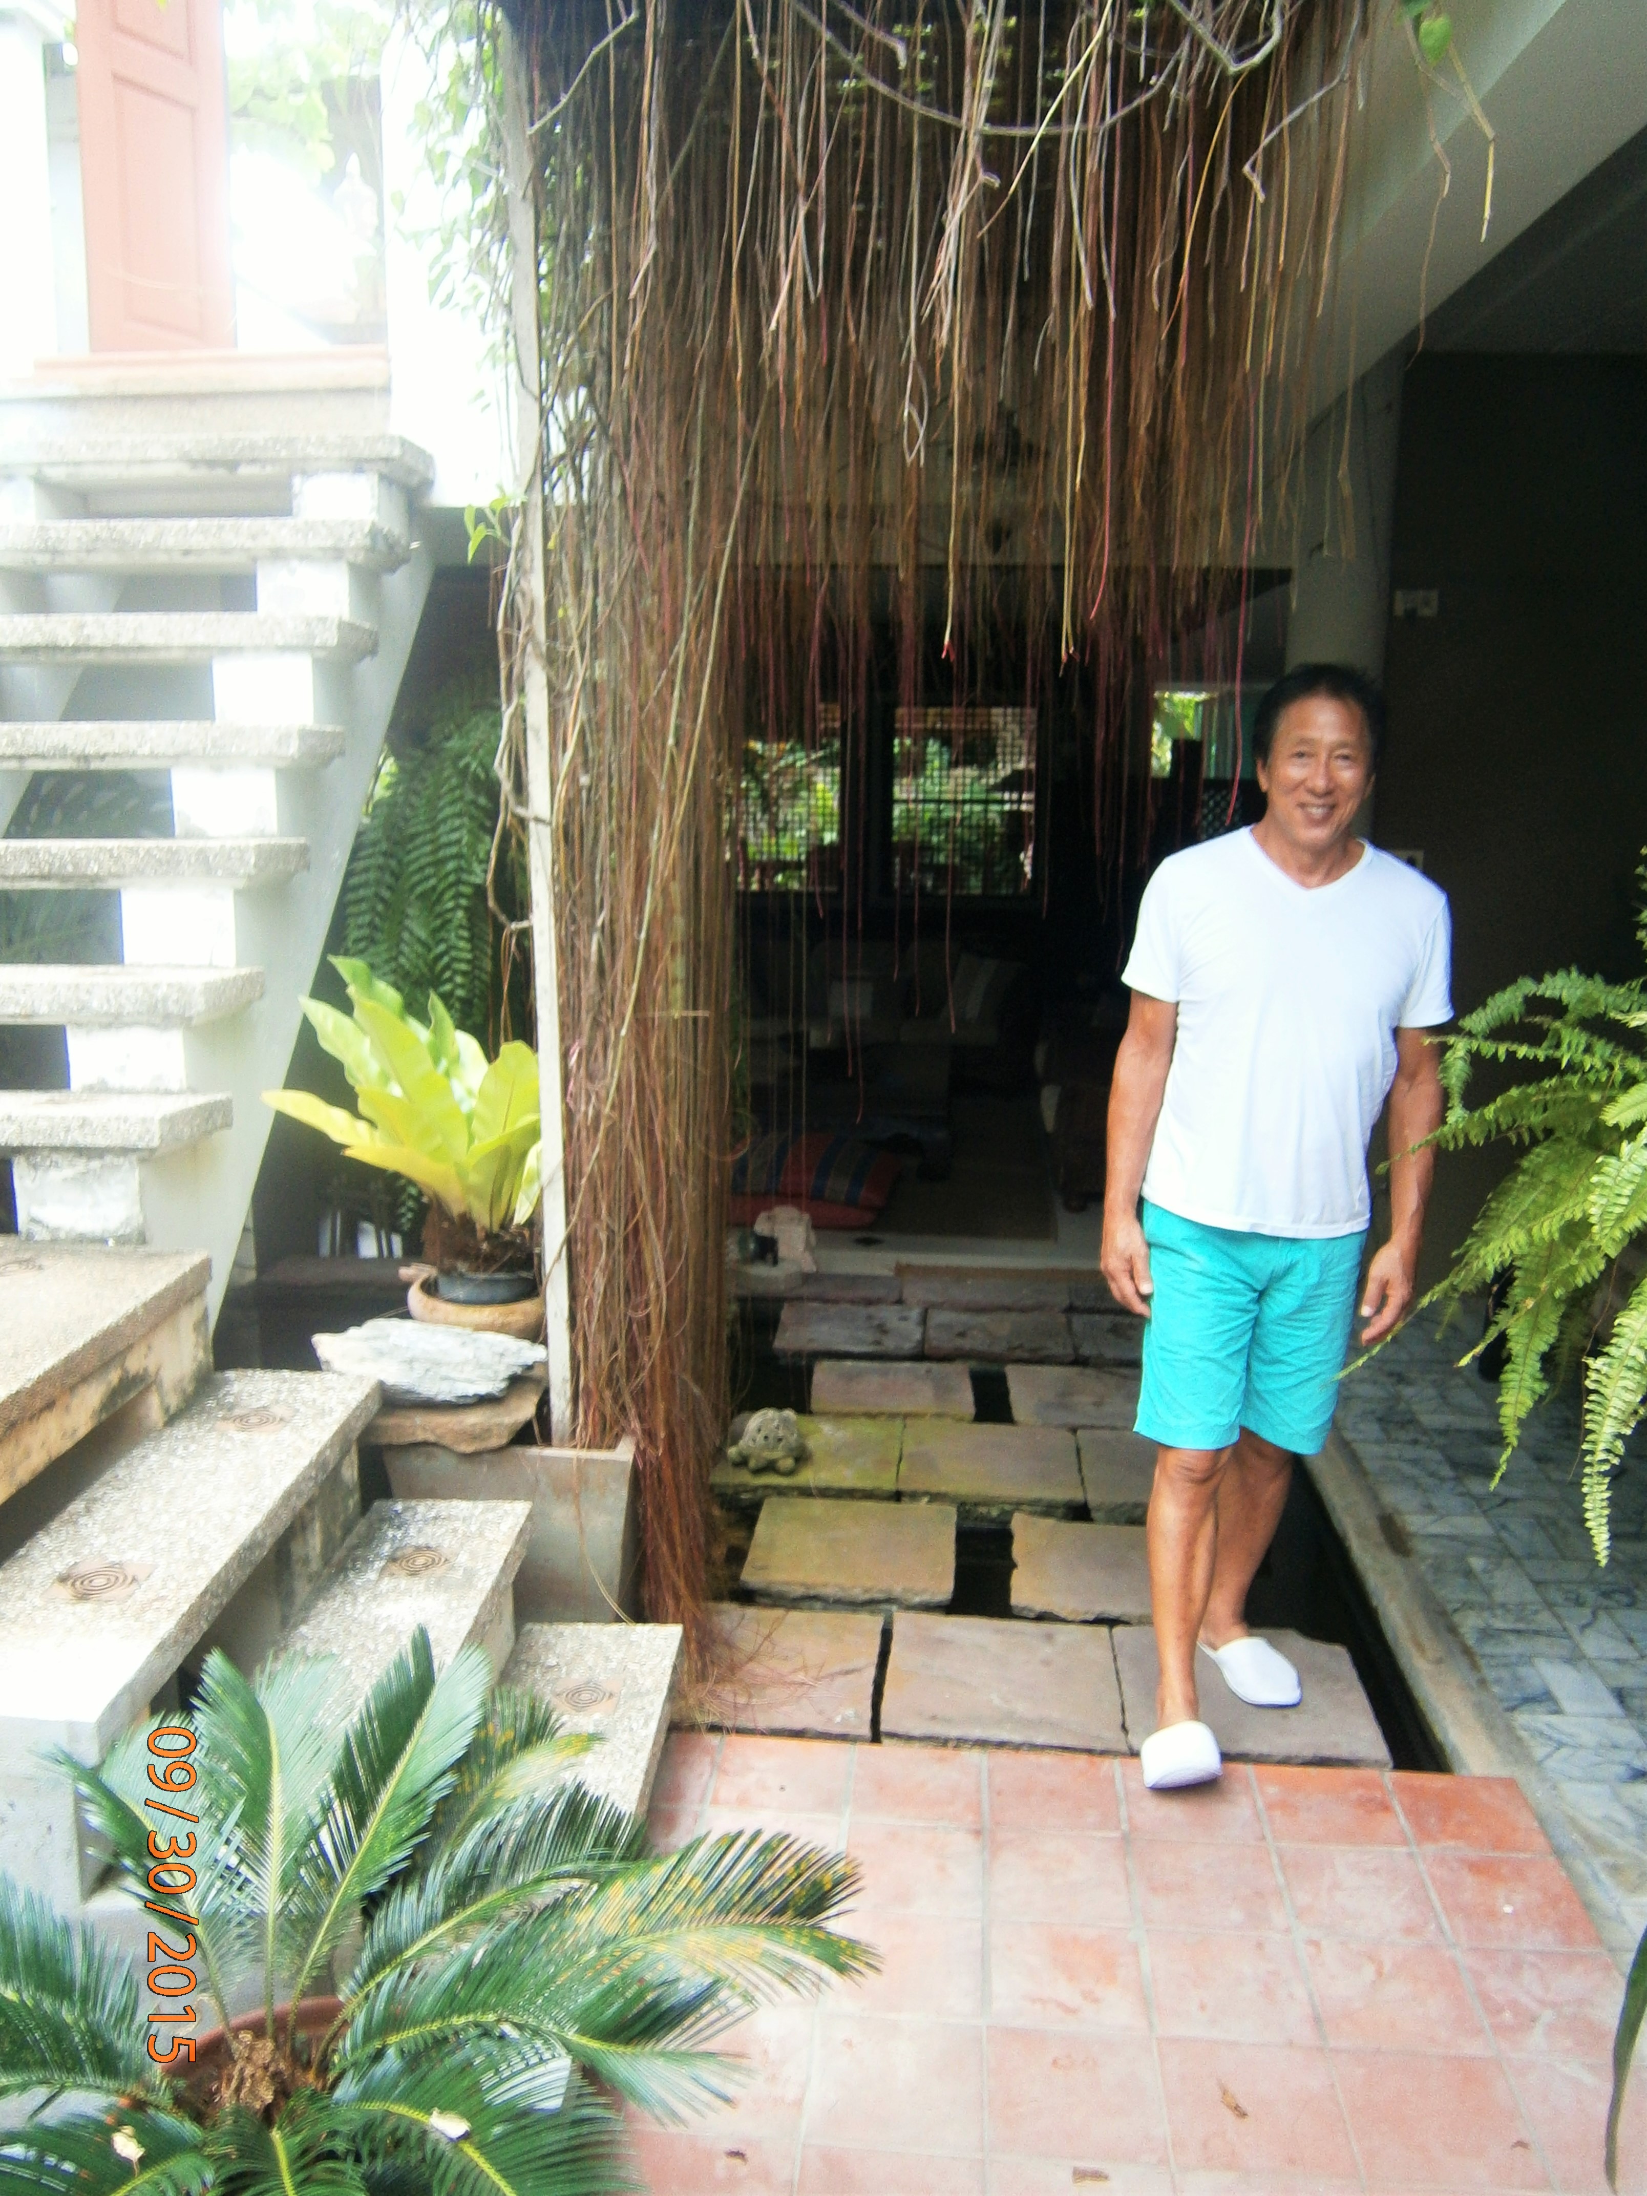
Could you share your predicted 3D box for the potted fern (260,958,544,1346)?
[{"bbox_3d":[-0.764,0.090,3.133,0.580,0.690,0.550,1,10,5],"label":"potted fern"}]

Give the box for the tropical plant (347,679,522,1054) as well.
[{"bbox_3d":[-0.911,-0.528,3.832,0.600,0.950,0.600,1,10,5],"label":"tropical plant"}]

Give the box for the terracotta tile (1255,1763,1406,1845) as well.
[{"bbox_3d":[0.761,1.075,2.478,0.198,0.020,0.192,1,10,5],"label":"terracotta tile"}]

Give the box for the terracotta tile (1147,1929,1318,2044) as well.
[{"bbox_3d":[0.526,1.165,2.150,0.200,0.020,0.198,1,11,5],"label":"terracotta tile"}]

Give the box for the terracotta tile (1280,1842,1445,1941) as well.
[{"bbox_3d":[0.742,1.109,2.285,0.198,0.020,0.198,1,10,5],"label":"terracotta tile"}]

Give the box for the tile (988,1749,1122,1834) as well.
[{"bbox_3d":[0.355,1.088,2.562,0.200,0.020,0.198,1,11,5],"label":"tile"}]

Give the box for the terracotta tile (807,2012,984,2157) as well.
[{"bbox_3d":[0.089,1.170,1.947,0.198,0.020,0.198,1,10,5],"label":"terracotta tile"}]

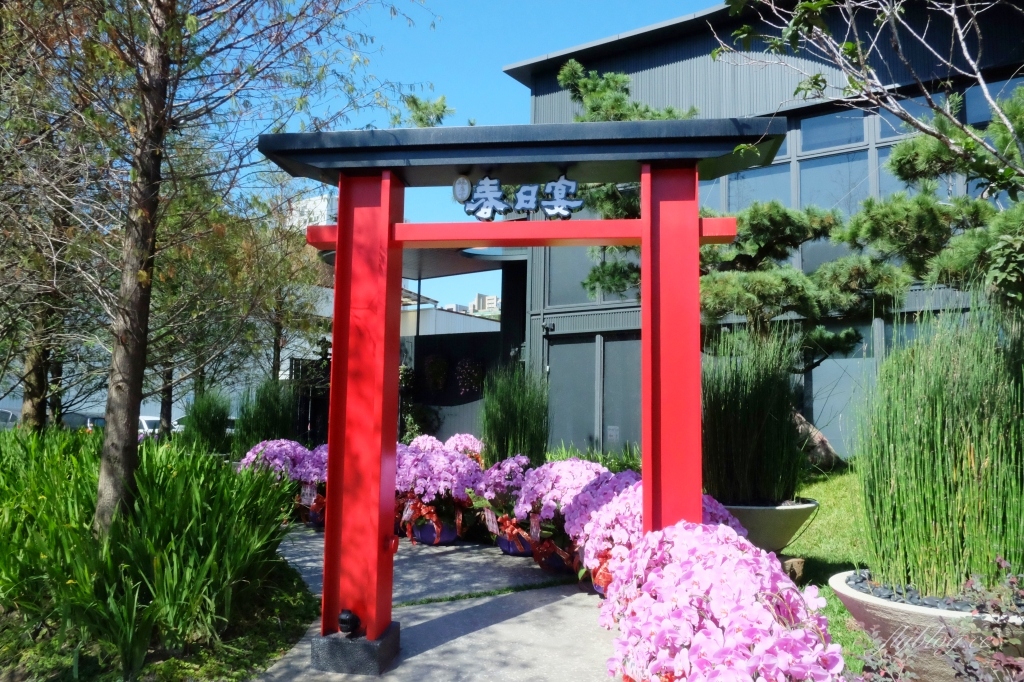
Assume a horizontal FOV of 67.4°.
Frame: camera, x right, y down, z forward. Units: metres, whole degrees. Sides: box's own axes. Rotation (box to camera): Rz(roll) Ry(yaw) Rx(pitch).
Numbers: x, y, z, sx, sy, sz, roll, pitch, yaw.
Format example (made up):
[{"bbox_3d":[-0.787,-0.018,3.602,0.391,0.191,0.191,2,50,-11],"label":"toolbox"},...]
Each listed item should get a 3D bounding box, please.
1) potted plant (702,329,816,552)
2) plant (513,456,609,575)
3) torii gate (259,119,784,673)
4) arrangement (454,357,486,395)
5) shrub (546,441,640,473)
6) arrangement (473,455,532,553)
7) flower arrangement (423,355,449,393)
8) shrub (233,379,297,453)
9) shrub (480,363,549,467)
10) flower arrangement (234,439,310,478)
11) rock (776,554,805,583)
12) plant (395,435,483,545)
[{"bbox_3d":[2.418,0.991,7.442,1.070,2.181,1.070,-1,-6,18],"label":"potted plant"},{"bbox_3d":[0.461,1.641,7.221,0.880,1.023,0.880,1,-6,0],"label":"plant"},{"bbox_3d":[0.012,0.325,4.490,3.040,3.070,0.510,0,-6,7],"label":"torii gate"},{"bbox_3d":[-1.025,0.856,18.508,0.720,0.920,0.350,-3,-7,34],"label":"arrangement"},{"bbox_3d":[1.343,1.942,12.500,1.600,0.540,0.600,-3,-7,34],"label":"shrub"},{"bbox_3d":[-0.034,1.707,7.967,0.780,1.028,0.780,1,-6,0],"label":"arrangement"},{"bbox_3d":[-1.900,0.807,19.064,0.640,0.900,0.350,-3,-7,34],"label":"flower arrangement"},{"bbox_3d":[-3.917,1.355,12.200,1.000,1.450,1.000,1,-6,0],"label":"shrub"},{"bbox_3d":[0.035,1.139,10.700,0.900,1.590,0.900,1,-6,0],"label":"shrub"},{"bbox_3d":[-3.094,1.829,10.000,0.930,1.090,0.900,2,-6,-14],"label":"flower arrangement"},{"bbox_3d":[2.534,2.057,6.954,0.260,0.205,0.220,1,-6,0],"label":"rock"},{"bbox_3d":[-0.828,1.702,8.650,0.950,1.130,0.900,1,-6,0],"label":"plant"}]

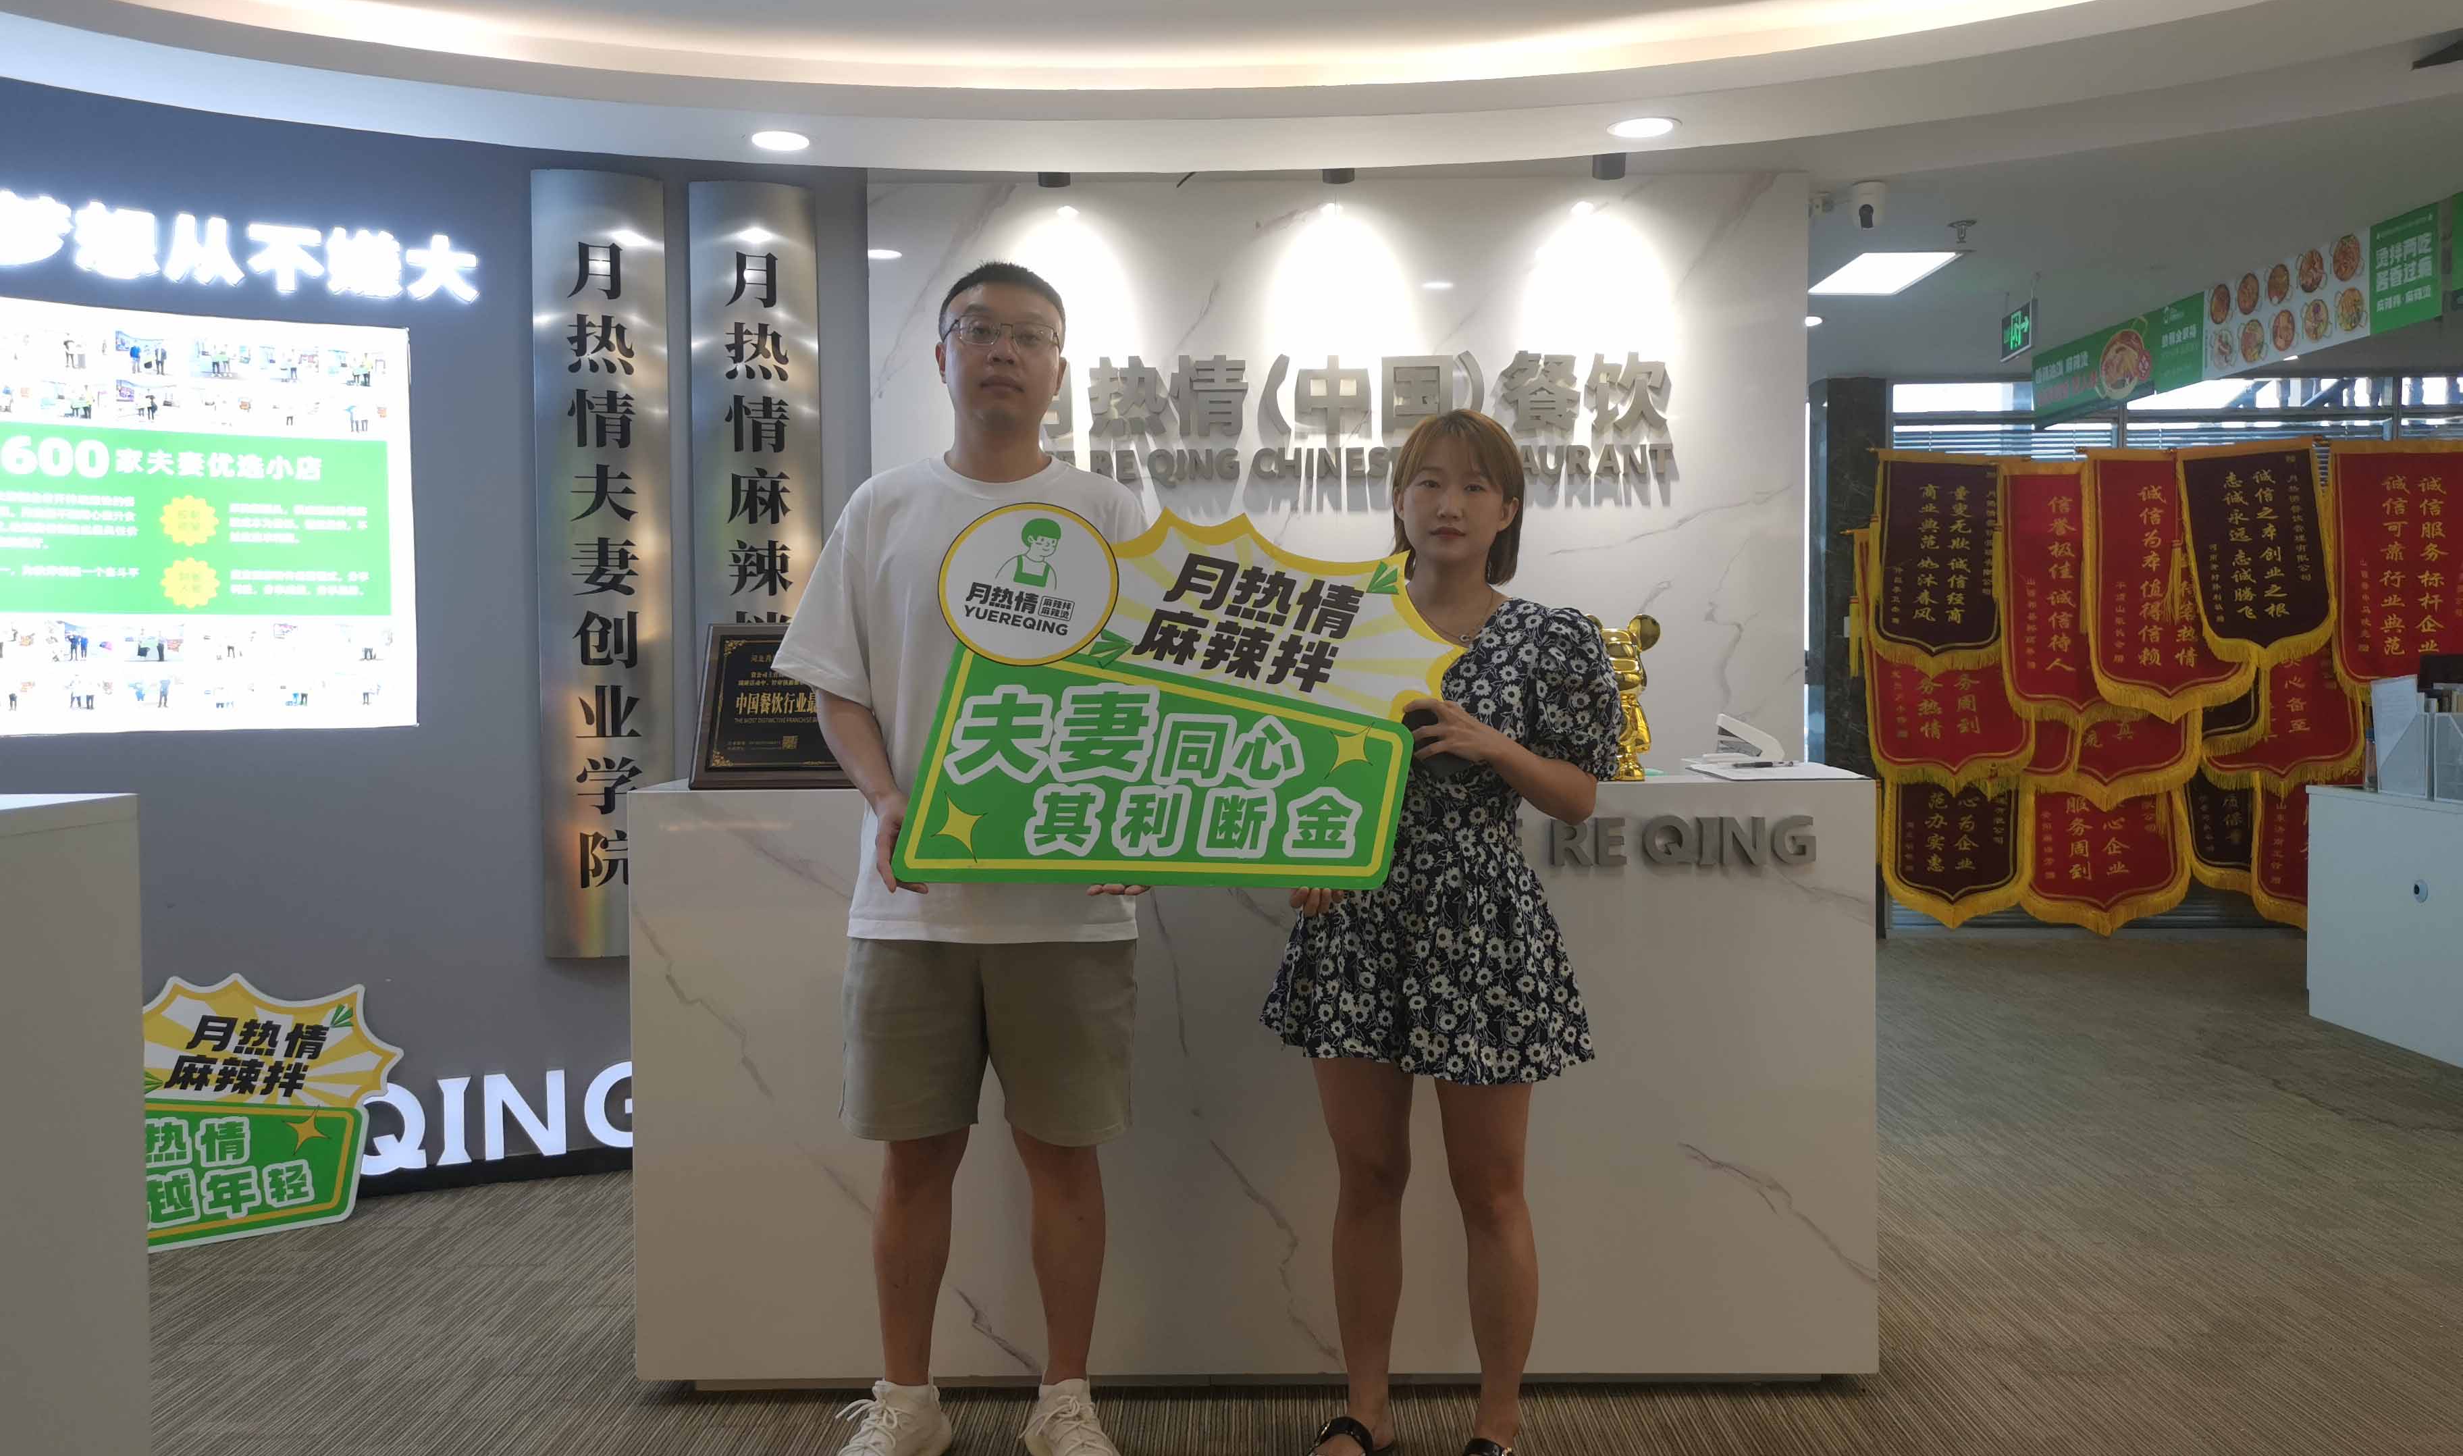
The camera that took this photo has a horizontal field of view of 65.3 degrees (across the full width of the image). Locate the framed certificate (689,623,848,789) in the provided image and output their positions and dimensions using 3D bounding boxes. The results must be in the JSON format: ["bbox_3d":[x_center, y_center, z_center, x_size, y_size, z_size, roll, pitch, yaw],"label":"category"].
[{"bbox_3d":[-0.669,-0.030,3.151,0.390,0.300,0.036,0,-26,1],"label":"framed certificate"}]

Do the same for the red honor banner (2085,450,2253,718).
[{"bbox_3d":[3.852,-0.592,7.880,0.670,1.090,0.040,-1,2,1],"label":"red honor banner"}]

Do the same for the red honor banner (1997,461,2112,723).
[{"bbox_3d":[3.495,-0.560,7.930,0.640,1.080,0.040,-3,2,1],"label":"red honor banner"}]

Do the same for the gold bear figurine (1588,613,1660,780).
[{"bbox_3d":[0.639,-0.048,3.180,0.145,0.275,0.105,0,2,1],"label":"gold bear figurine"}]

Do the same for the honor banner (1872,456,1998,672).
[{"bbox_3d":[2.904,-0.669,7.913,0.570,0.940,0.050,2,2,1],"label":"honor banner"}]

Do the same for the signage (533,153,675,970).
[{"bbox_3d":[-1.453,-0.374,4.470,0.302,1.815,0.045,-1,2,-19],"label":"signage"}]

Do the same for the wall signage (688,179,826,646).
[{"bbox_3d":[-1.122,-0.374,4.576,0.310,1.820,0.045,-1,2,-11],"label":"wall signage"}]

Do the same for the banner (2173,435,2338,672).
[{"bbox_3d":[4.184,-0.698,7.830,0.590,0.920,0.040,-8,2,1],"label":"banner"}]

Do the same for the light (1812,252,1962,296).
[{"bbox_3d":[2.004,-1.405,5.921,0.295,0.050,0.630,0,2,1],"label":"light"}]

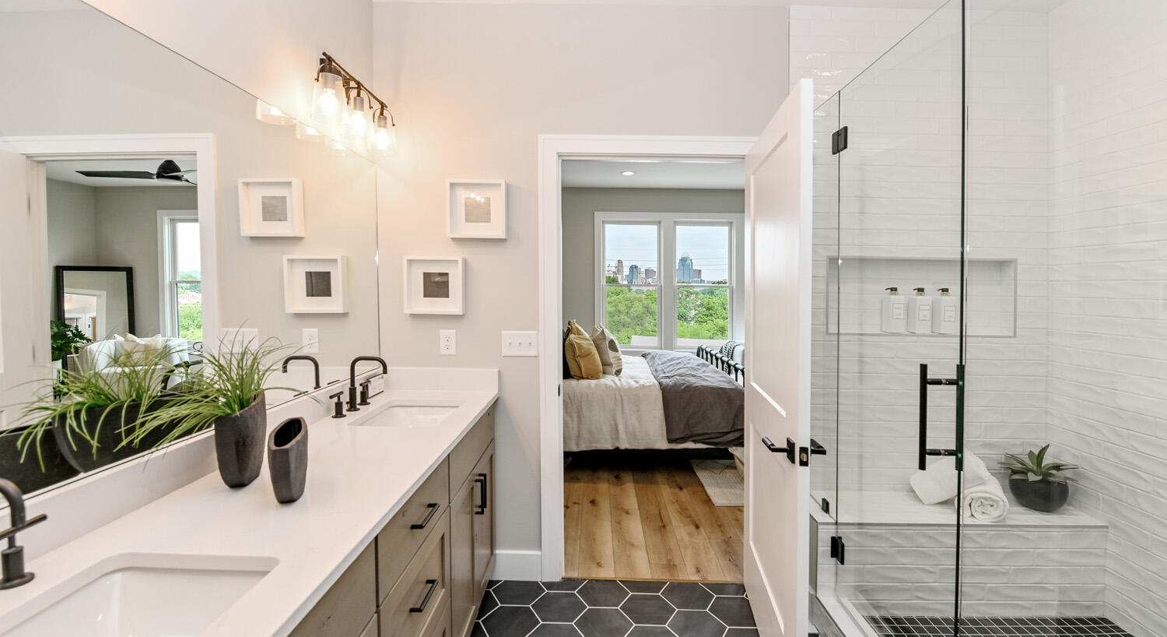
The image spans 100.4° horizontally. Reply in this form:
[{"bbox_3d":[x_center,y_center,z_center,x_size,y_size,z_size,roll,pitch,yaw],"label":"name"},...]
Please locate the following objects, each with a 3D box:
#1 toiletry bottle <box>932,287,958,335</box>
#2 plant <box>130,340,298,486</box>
[{"bbox_3d":[1.716,-0.036,2.310,0.073,0.225,0.070,0,1,1],"label":"toiletry bottle"},{"bbox_3d":[-0.785,0.208,1.080,0.280,0.330,0.300,0,1,1],"label":"plant"}]

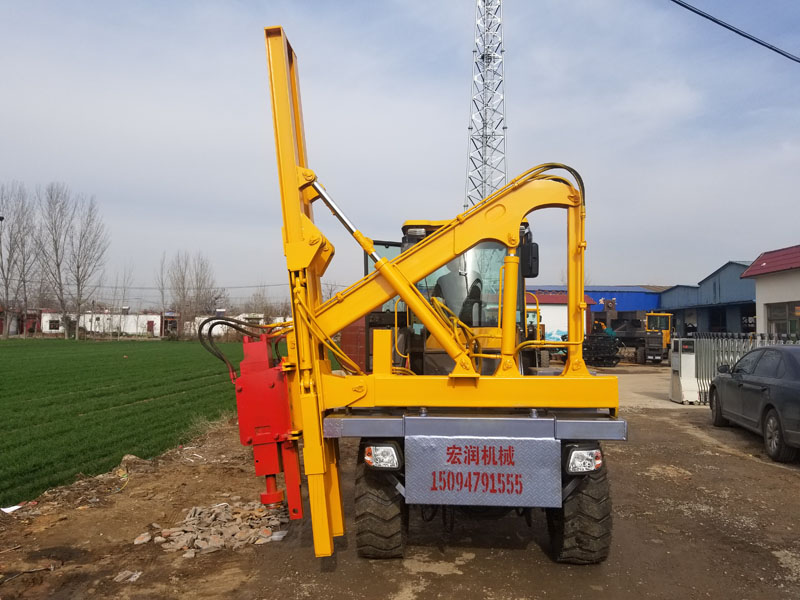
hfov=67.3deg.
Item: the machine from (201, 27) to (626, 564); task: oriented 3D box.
[{"bbox_3d":[0.167,0.112,5.449,2.650,3.400,3.900,1,-3,1],"label":"machine"}]

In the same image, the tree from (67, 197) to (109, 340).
[{"bbox_3d":[-27.523,-2.850,53.303,3.400,12.790,3.400,3,-3,-27],"label":"tree"}]

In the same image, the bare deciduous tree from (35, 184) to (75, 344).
[{"bbox_3d":[-29.981,-3.507,53.332,3.500,14.000,3.500,3,-3,-29],"label":"bare deciduous tree"}]

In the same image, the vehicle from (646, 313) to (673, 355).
[{"bbox_3d":[13.311,1.987,31.002,1.800,2.600,3.800,0,-3,18],"label":"vehicle"}]

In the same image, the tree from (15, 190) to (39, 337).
[{"bbox_3d":[-32.811,-3.155,53.314,2.800,13.260,2.800,3,-3,-32],"label":"tree"}]

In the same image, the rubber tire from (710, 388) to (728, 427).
[{"bbox_3d":[5.423,1.825,10.200,0.220,0.660,0.660,0,-3,15],"label":"rubber tire"}]

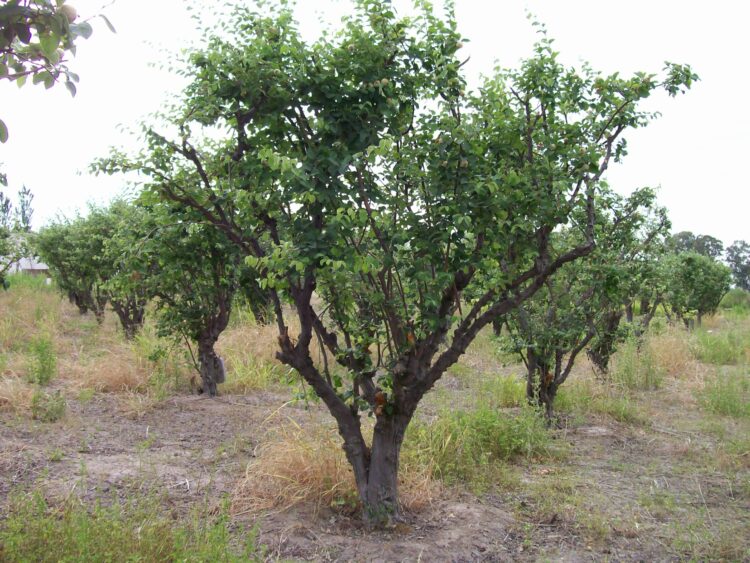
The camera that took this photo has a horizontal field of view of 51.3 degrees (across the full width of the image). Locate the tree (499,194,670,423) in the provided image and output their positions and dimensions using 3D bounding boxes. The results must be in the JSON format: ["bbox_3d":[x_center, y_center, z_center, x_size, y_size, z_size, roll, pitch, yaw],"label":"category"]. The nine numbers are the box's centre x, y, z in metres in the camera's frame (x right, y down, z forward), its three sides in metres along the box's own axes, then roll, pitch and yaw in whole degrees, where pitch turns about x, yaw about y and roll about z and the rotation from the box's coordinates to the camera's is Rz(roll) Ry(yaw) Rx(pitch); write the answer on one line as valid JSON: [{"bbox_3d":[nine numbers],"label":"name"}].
[{"bbox_3d":[2.287,0.232,8.600,1.850,2.500,1.750,0,1,0],"label":"tree"}]

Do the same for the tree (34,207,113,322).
[{"bbox_3d":[-8.811,-0.526,22.800,2.300,3.350,2.200,0,1,0],"label":"tree"}]

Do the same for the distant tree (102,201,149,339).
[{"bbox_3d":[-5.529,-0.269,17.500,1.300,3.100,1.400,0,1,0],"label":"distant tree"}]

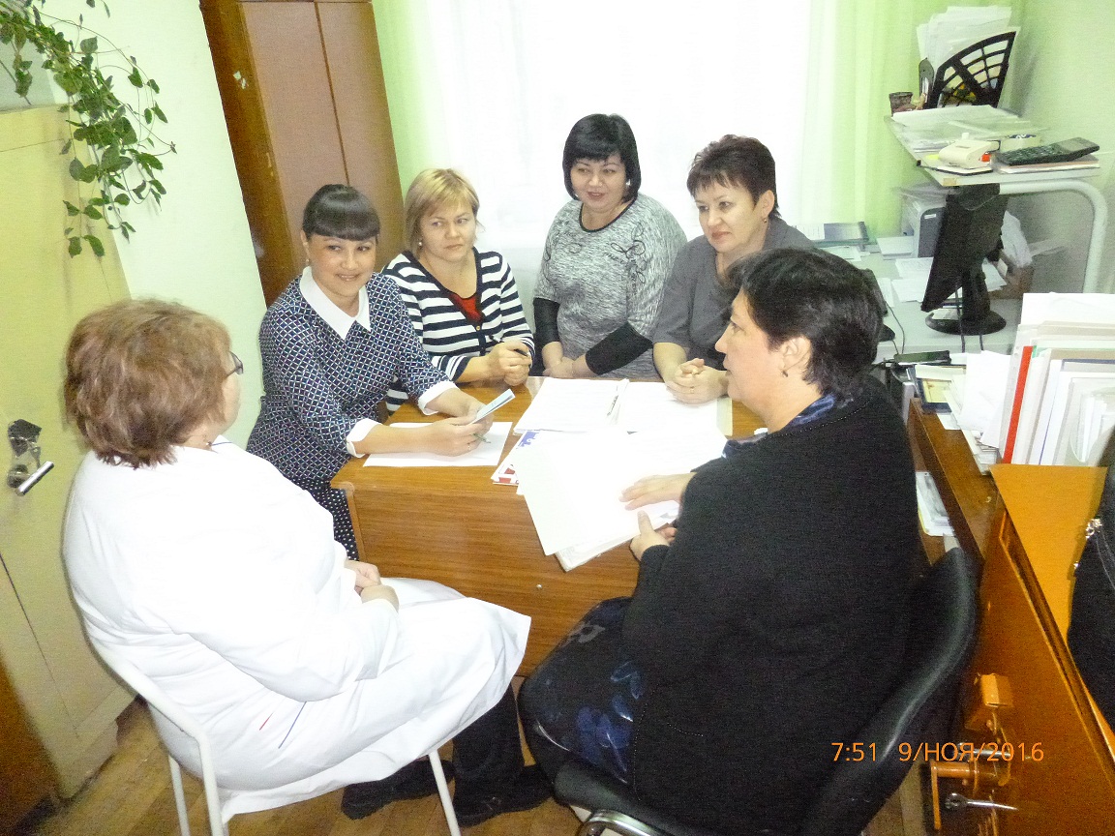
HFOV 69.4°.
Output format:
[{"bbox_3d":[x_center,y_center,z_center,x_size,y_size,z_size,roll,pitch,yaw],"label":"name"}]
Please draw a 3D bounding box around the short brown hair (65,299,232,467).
[{"bbox_3d":[-0.585,-0.046,1.150,0.240,0.245,0.205,-2,23,-15],"label":"short brown hair"}]

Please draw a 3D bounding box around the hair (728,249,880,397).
[{"bbox_3d":[0.367,-0.135,1.180,0.235,0.215,0.195,-7,19,34],"label":"hair"}]

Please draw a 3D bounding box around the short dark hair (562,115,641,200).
[{"bbox_3d":[0.118,-0.686,2.150,0.205,0.235,0.225,1,30,13],"label":"short dark hair"}]

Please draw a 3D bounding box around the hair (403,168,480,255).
[{"bbox_3d":[-0.306,-0.544,2.130,0.195,0.240,0.225,-15,31,-23],"label":"hair"}]

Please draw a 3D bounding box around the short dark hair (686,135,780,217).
[{"bbox_3d":[0.397,-0.526,1.790,0.220,0.195,0.180,-33,35,-29],"label":"short dark hair"}]

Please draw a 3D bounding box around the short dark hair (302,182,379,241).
[{"bbox_3d":[-0.457,-0.414,1.700,0.165,0.170,0.200,-9,30,-20],"label":"short dark hair"}]

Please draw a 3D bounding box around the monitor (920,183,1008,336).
[{"bbox_3d":[1.145,-0.450,2.221,0.200,0.390,0.380,19,33,42],"label":"monitor"}]

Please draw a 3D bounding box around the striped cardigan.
[{"bbox_3d":[-0.264,-0.207,2.060,0.460,0.570,0.370,-19,28,-29],"label":"striped cardigan"}]

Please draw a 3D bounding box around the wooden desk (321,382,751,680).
[{"bbox_3d":[0.151,0.370,1.971,1.095,0.750,0.615,2,25,14],"label":"wooden desk"}]

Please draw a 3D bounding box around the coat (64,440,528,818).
[{"bbox_3d":[-0.392,0.331,1.385,0.680,0.750,0.520,-7,24,-4],"label":"coat"}]

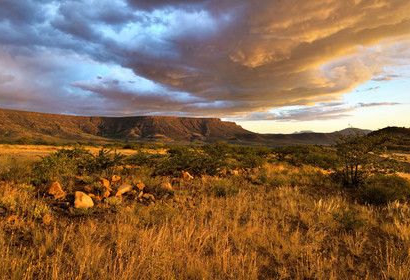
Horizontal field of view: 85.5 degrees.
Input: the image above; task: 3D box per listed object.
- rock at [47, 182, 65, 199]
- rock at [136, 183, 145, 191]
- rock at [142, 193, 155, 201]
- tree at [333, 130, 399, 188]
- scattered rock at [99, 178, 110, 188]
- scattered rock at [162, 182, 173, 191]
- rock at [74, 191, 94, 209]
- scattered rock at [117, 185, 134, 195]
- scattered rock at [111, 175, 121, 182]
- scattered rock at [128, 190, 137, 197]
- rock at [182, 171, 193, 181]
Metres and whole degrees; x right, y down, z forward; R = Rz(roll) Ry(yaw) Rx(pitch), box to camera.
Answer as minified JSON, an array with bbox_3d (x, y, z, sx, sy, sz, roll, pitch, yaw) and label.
[{"bbox_3d":[-4.208,1.446,6.300,0.469,0.477,0.387,0,-1,-34],"label":"rock"},{"bbox_3d":[-2.022,1.481,7.000,0.276,0.221,0.256,0,-1,-16],"label":"rock"},{"bbox_3d":[-1.572,1.622,6.250,0.342,0.219,0.282,0,-1,-14],"label":"rock"},{"bbox_3d":[6.340,0.766,8.700,2.591,2.277,2.300,0,-1,0],"label":"tree"},{"bbox_3d":[-3.281,1.443,7.300,0.326,0.351,0.269,0,-1,-24],"label":"scattered rock"},{"bbox_3d":[-1.366,1.693,8.070,0.412,0.274,0.350,0,-1,0],"label":"scattered rock"},{"bbox_3d":[-3.159,1.574,5.800,0.498,0.449,0.410,0,-1,-29],"label":"rock"},{"bbox_3d":[-2.443,1.531,6.800,0.482,0.292,0.348,0,-1,-20],"label":"scattered rock"},{"bbox_3d":[-3.540,1.540,8.864,0.377,0.302,0.321,0,-1,0],"label":"scattered rock"},{"bbox_3d":[-2.340,1.727,7.152,0.304,0.183,0.259,0,-1,0],"label":"scattered rock"},{"bbox_3d":[-0.781,1.584,9.886,0.504,0.420,0.429,0,-1,0],"label":"rock"}]

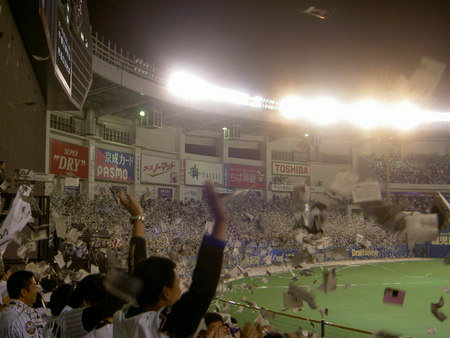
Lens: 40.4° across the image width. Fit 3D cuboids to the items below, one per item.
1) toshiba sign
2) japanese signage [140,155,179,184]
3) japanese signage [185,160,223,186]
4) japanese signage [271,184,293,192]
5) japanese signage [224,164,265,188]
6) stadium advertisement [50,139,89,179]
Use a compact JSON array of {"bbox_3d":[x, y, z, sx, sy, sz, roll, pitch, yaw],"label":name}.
[{"bbox_3d":[15.826,0.131,146.480,13.310,3.210,0.400,3,-5,-41],"label":"toshiba sign"},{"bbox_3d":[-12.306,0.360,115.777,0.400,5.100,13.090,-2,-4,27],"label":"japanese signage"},{"bbox_3d":[-4.452,1.088,126.301,0.400,5.100,13.090,-3,-5,35],"label":"japanese signage"},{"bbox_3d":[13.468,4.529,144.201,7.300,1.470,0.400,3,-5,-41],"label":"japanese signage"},{"bbox_3d":[4.759,1.737,135.667,0.400,5.100,14.340,-4,-5,43],"label":"japanese signage"},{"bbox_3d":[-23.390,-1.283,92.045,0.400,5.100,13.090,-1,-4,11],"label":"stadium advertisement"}]

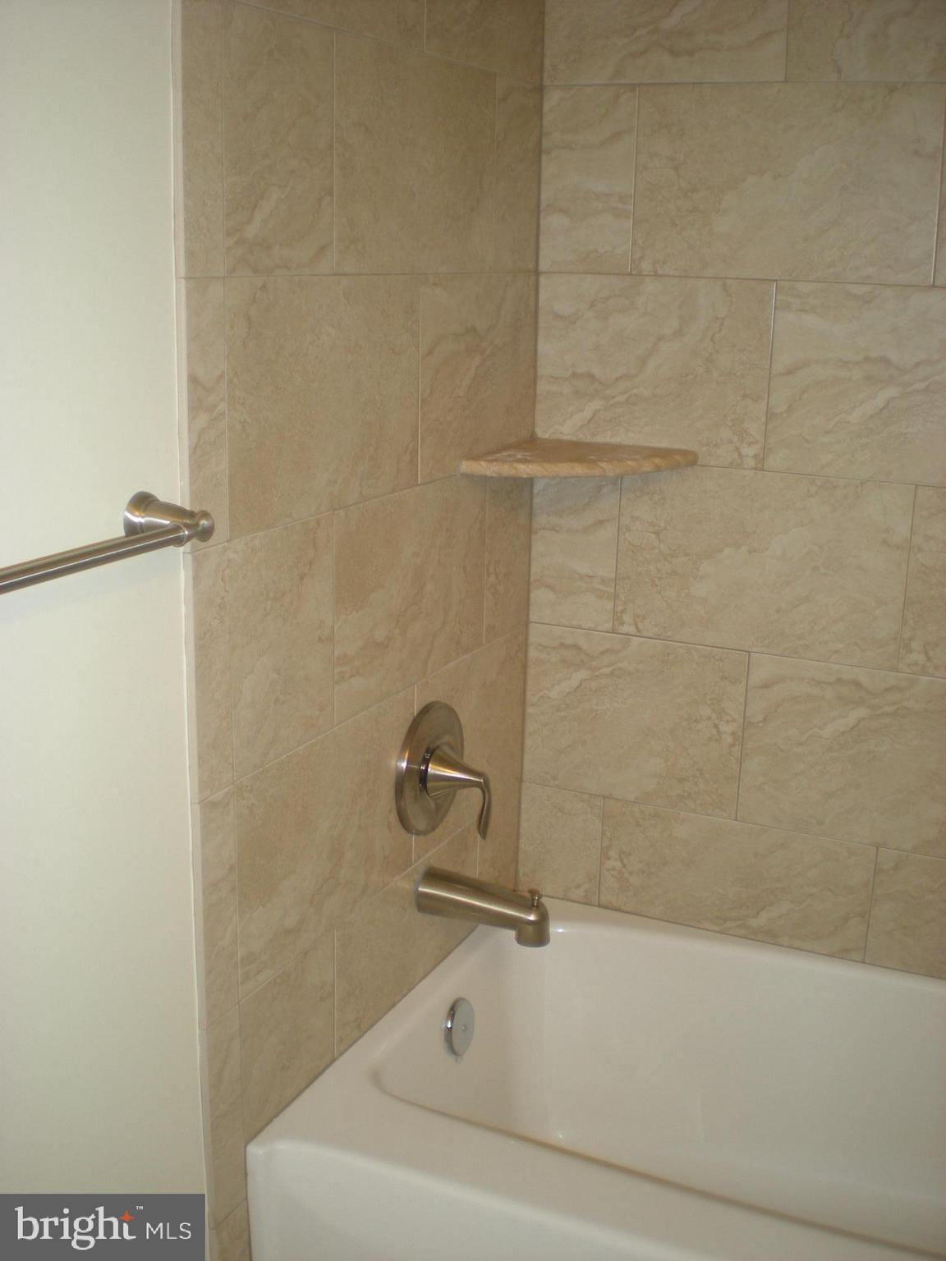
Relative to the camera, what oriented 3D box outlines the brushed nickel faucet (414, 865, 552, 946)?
[{"bbox_3d":[0.019,0.366,1.836,0.178,0.080,0.058,8,17,24],"label":"brushed nickel faucet"}]

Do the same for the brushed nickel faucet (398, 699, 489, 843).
[{"bbox_3d":[-0.018,0.188,1.809,0.093,0.178,0.177,8,17,24],"label":"brushed nickel faucet"}]

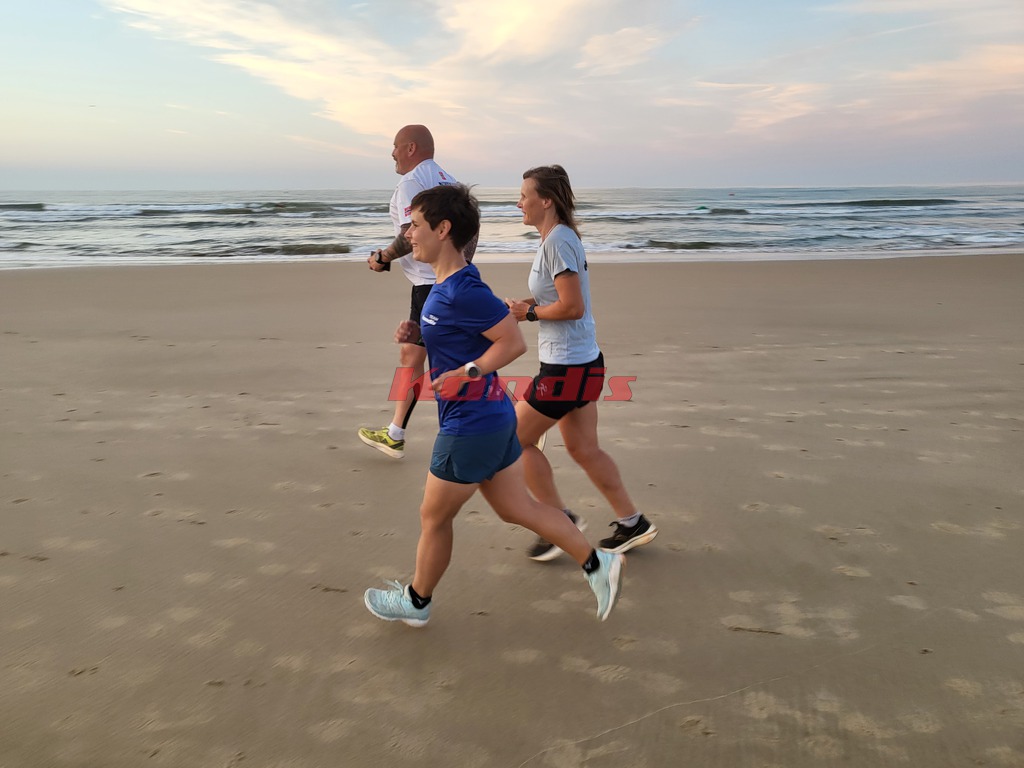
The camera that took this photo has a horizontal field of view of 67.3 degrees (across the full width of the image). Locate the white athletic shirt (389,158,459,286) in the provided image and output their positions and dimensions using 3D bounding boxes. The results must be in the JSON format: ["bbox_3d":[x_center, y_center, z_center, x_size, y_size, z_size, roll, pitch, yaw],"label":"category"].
[{"bbox_3d":[-0.398,-0.829,3.947,0.310,0.670,0.500,-3,12,22],"label":"white athletic shirt"}]

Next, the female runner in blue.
[{"bbox_3d":[-0.066,0.116,2.652,0.960,1.545,0.520,-1,14,-4],"label":"female runner in blue"}]

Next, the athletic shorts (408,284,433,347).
[{"bbox_3d":[-0.389,-0.394,4.068,0.350,0.430,0.390,0,14,8],"label":"athletic shorts"}]

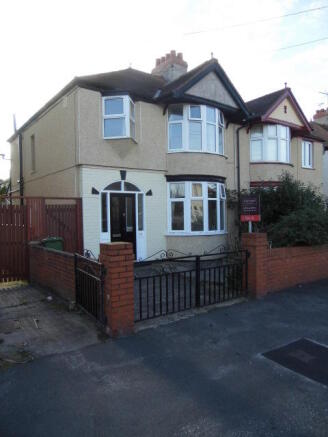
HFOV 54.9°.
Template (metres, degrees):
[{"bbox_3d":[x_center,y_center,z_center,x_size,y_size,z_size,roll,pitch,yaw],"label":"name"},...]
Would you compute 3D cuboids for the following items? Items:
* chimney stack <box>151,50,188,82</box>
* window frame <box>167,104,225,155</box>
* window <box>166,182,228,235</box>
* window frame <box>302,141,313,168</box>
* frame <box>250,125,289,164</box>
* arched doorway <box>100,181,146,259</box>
[{"bbox_3d":[0.299,-7.050,15.241,1.053,1.671,1.256,-2,1,-37],"label":"chimney stack"},{"bbox_3d":[1.402,-2.867,10.524,2.724,1.519,0.668,-2,1,-37],"label":"window frame"},{"bbox_3d":[1.421,-0.345,10.546,2.785,1.661,0.668,-2,1,-37],"label":"window"},{"bbox_3d":[6.837,-2.995,15.016,0.871,1.266,0.122,-2,1,-37],"label":"window frame"},{"bbox_3d":[4.656,-2.979,12.976,2.714,1.479,0.648,-2,1,-37],"label":"frame"},{"bbox_3d":[-1.125,0.134,9.082,1.408,2.360,0.162,-2,1,-37],"label":"arched doorway"}]

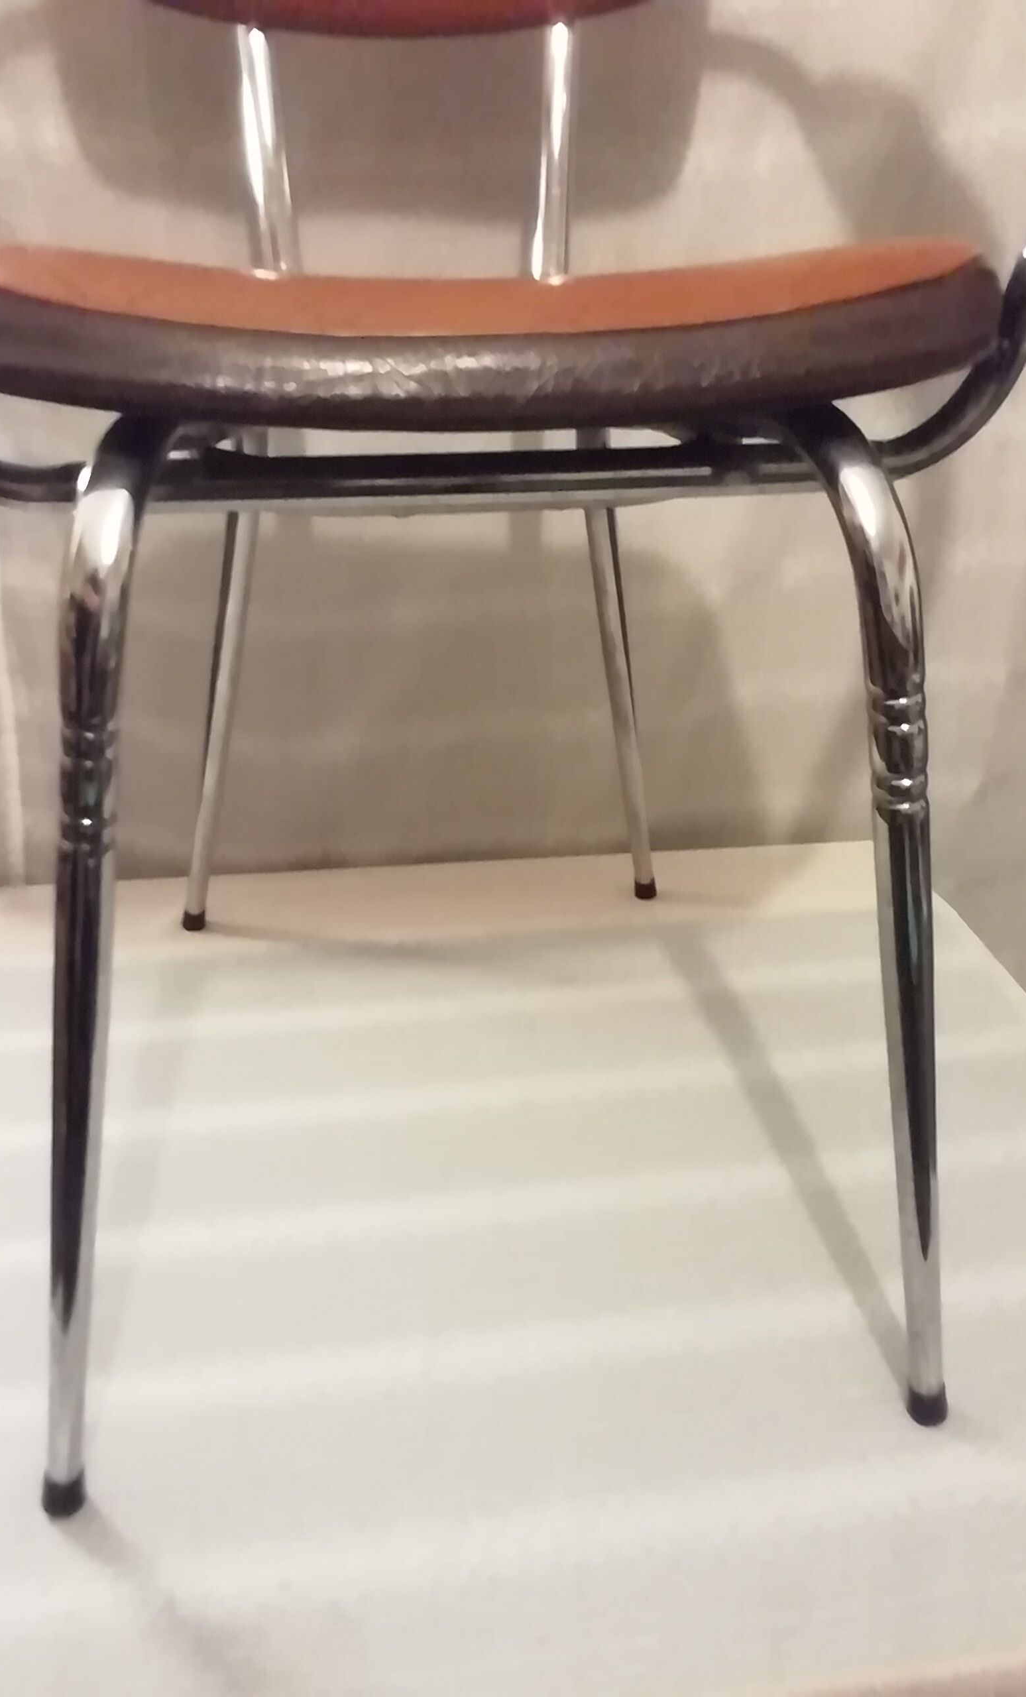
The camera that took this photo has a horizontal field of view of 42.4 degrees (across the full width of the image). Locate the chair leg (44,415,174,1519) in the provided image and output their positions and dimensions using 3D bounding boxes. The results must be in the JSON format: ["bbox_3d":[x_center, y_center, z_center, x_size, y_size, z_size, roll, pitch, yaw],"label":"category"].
[{"bbox_3d":[-0.159,0.077,0.504,0.111,0.468,0.070,-3,26,-6],"label":"chair leg"}]

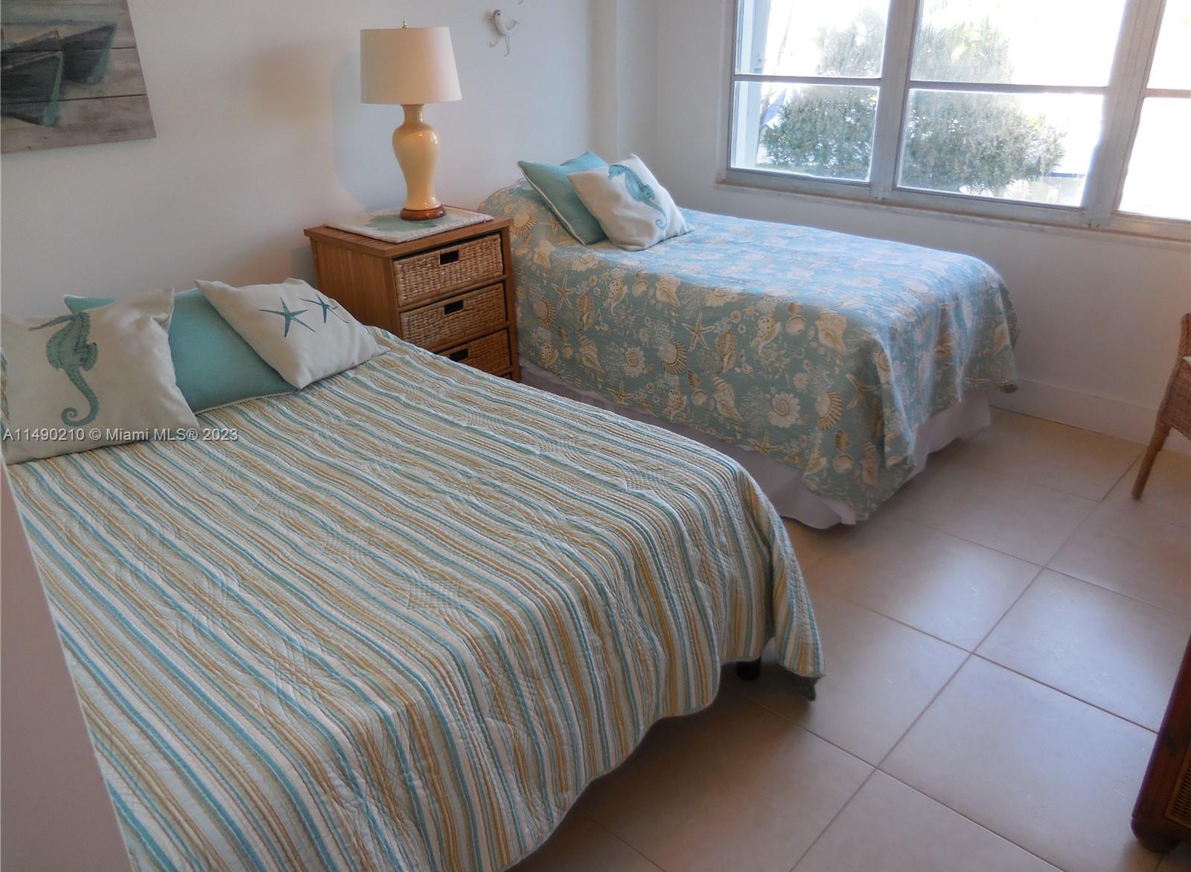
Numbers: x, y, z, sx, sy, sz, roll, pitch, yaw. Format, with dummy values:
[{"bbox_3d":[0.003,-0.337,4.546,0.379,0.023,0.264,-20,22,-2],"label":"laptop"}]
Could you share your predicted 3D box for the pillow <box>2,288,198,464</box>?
[{"bbox_3d":[-1.229,-0.162,2.118,0.427,0.152,0.442,-12,60,-21],"label":"pillow"}]

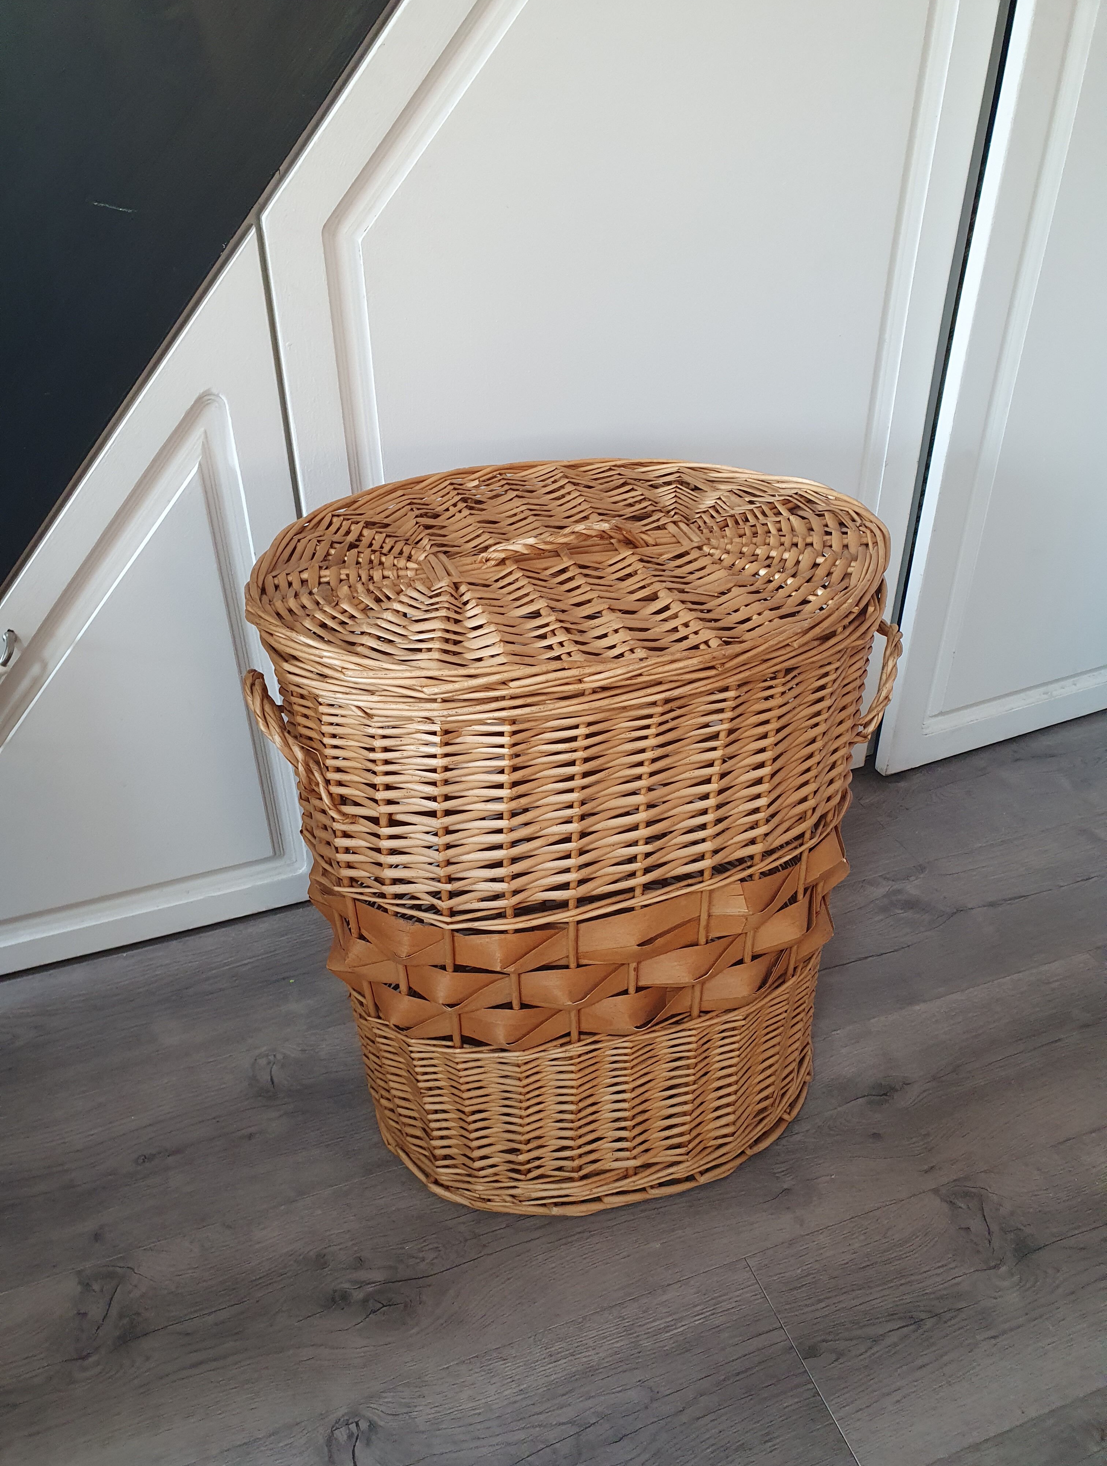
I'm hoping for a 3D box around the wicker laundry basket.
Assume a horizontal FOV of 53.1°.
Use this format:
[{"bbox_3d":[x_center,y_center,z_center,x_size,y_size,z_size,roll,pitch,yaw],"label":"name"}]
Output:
[{"bbox_3d":[0.032,0.088,0.977,0.525,0.583,0.345,-9,34,-12],"label":"wicker laundry basket"}]

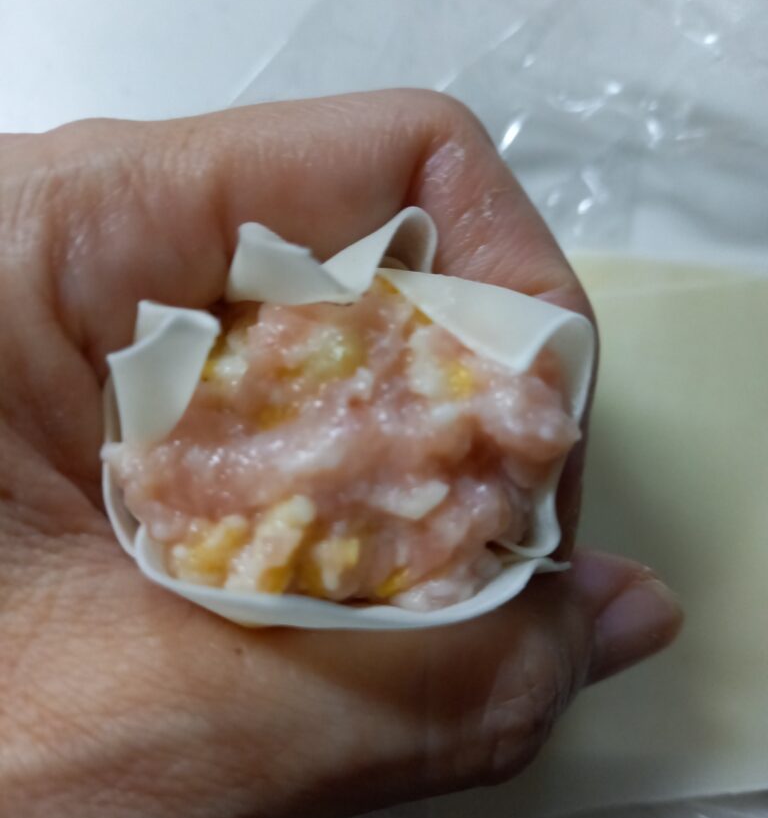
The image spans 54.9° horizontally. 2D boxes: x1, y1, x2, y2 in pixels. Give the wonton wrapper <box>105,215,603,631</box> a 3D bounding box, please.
[{"bbox_3d":[-0.005,0.004,0.109,0.060,0.037,0.053,0,75,-1],"label":"wonton wrapper"}]

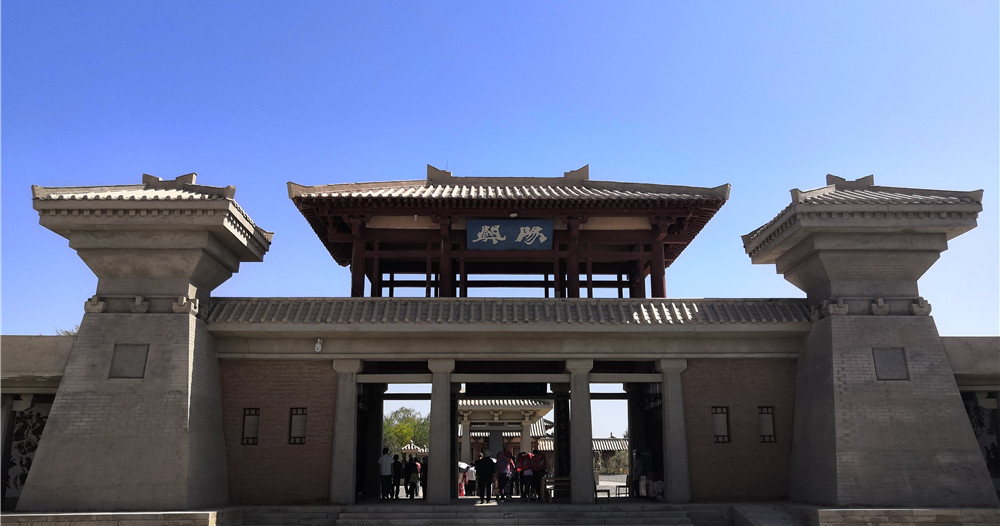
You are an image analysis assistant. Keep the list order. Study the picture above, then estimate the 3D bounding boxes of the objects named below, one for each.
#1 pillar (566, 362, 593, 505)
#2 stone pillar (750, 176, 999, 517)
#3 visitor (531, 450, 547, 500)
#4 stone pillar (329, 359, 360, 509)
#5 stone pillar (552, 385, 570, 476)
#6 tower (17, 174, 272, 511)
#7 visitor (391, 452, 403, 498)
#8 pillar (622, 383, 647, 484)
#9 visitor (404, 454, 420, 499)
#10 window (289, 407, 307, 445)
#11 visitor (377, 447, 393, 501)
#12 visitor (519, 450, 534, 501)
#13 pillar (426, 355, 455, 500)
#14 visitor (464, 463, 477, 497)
[{"bbox_3d":[2.539,5.231,24.385,0.800,4.368,0.760,0,-15,-1],"label":"pillar"},{"bbox_3d":[11.768,2.171,24.944,5.821,10.648,4.465,0,-15,-1],"label":"stone pillar"},{"bbox_3d":[1.357,7.514,27.519,0.550,1.680,0.420,0,-15,-1],"label":"visitor"},{"bbox_3d":[-4.967,5.455,25.291,0.950,4.511,0.850,0,-15,-1],"label":"stone pillar"},{"bbox_3d":[2.426,6.862,30.524,0.760,4.368,0.740,0,-15,-1],"label":"stone pillar"},{"bbox_3d":[-10.721,2.093,23.798,5.739,10.239,4.331,0,-15,-1],"label":"tower"},{"bbox_3d":[-3.753,7.768,28.295,0.460,1.600,0.360,0,-15,-1],"label":"visitor"},{"bbox_3d":[5.388,6.864,30.578,0.760,4.368,0.740,0,-15,-1],"label":"pillar"},{"bbox_3d":[-3.174,7.785,28.300,0.540,1.570,0.420,0,-15,-1],"label":"visitor"},{"bbox_3d":[-6.489,5.240,25.022,0.530,1.156,0.130,0,-15,-1],"label":"window"},{"bbox_3d":[-4.002,7.443,27.534,0.520,1.760,0.340,0,-15,-1],"label":"visitor"},{"bbox_3d":[0.934,7.522,27.510,0.550,1.660,0.420,0,-15,-1],"label":"visitor"},{"bbox_3d":[-1.827,5.228,24.305,0.800,4.368,0.760,0,-15,-1],"label":"pillar"},{"bbox_3d":[-1.423,10.650,38.381,0.540,1.600,0.340,0,-15,-1],"label":"visitor"}]

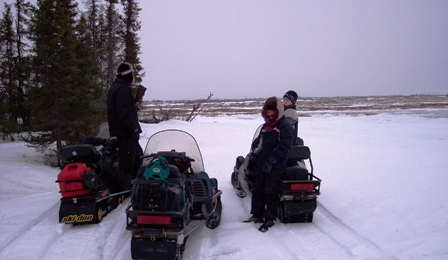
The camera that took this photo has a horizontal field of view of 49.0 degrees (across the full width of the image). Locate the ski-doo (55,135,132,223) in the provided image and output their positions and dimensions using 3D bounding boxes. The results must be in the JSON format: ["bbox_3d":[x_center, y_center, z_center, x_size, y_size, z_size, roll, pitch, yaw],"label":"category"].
[{"bbox_3d":[-1.861,0.518,7.786,1.100,1.280,2.950,-1,3,1],"label":"ski-doo"}]

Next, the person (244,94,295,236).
[{"bbox_3d":[0.574,0.403,6.270,0.560,1.620,0.520,2,5,43],"label":"person"}]

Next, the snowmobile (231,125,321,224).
[{"bbox_3d":[0.798,0.500,7.665,1.150,1.250,2.850,-1,3,-6],"label":"snowmobile"}]

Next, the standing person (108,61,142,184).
[{"bbox_3d":[-1.429,-0.028,7.100,0.470,1.840,0.530,-3,4,-30],"label":"standing person"}]

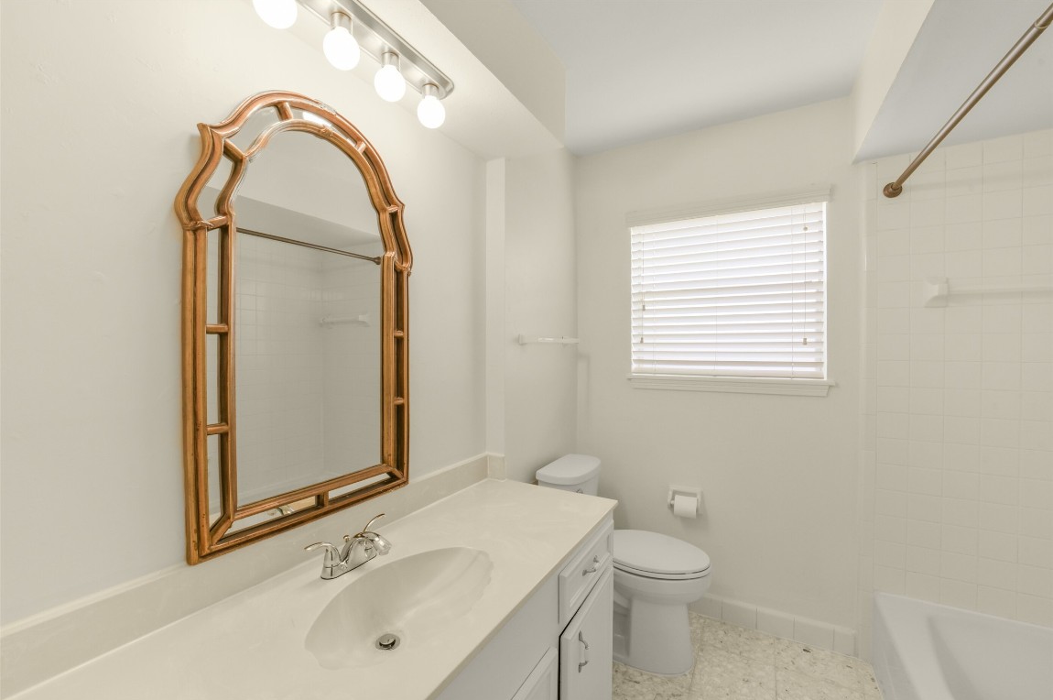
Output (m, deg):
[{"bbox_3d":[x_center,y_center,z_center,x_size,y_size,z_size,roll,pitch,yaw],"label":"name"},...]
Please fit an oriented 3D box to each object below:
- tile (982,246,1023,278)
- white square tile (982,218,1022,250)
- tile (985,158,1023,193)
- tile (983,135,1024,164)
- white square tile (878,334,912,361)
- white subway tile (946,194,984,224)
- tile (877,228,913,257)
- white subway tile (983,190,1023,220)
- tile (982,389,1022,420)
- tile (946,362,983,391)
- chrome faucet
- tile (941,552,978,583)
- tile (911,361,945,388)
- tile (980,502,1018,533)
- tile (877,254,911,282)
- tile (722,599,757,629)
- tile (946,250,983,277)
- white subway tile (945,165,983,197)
[{"bbox_3d":[1.829,-0.336,1.577,0.107,0.108,0.009,0,1,27],"label":"tile"},{"bbox_3d":[1.821,-0.446,1.571,0.108,0.108,0.009,0,1,27],"label":"white square tile"},{"bbox_3d":[1.844,-0.669,1.586,0.108,0.108,0.008,0,1,26],"label":"tile"},{"bbox_3d":[1.822,-0.765,1.569,0.108,0.092,0.009,0,1,27],"label":"tile"},{"bbox_3d":[1.558,-0.010,1.741,0.107,0.108,0.009,0,0,30],"label":"white square tile"},{"bbox_3d":[1.735,-0.556,1.624,0.107,0.108,0.009,0,1,27],"label":"white subway tile"},{"bbox_3d":[1.550,-0.451,1.733,0.108,0.108,0.008,0,1,26],"label":"tile"},{"bbox_3d":[1.844,-0.559,1.587,0.108,0.108,0.008,0,1,26],"label":"white subway tile"},{"bbox_3d":[1.833,0.211,1.586,0.107,0.108,0.009,0,0,30],"label":"tile"},{"bbox_3d":[1.735,0.101,1.632,0.107,0.108,0.010,0,0,27],"label":"tile"},{"bbox_3d":[-0.415,0.519,1.065,0.185,0.108,0.240,0,0,30],"label":"chrome faucet"},{"bbox_3d":[1.743,0.874,1.650,0.108,0.108,0.008,0,1,26],"label":"tile"},{"bbox_3d":[1.630,0.098,1.674,0.108,0.108,0.009,0,1,27],"label":"tile"},{"bbox_3d":[1.818,0.644,1.581,0.108,0.108,0.009,0,1,27],"label":"tile"},{"bbox_3d":[1.546,-0.339,1.725,0.107,0.108,0.009,0,1,27],"label":"tile"},{"bbox_3d":[1.052,1.313,2.025,0.153,0.110,0.011,0,0,30],"label":"tile"},{"bbox_3d":[1.735,-0.337,1.627,0.107,0.108,0.009,0,1,27],"label":"tile"},{"bbox_3d":[1.743,-0.669,1.633,0.107,0.108,0.009,0,0,30],"label":"white subway tile"}]

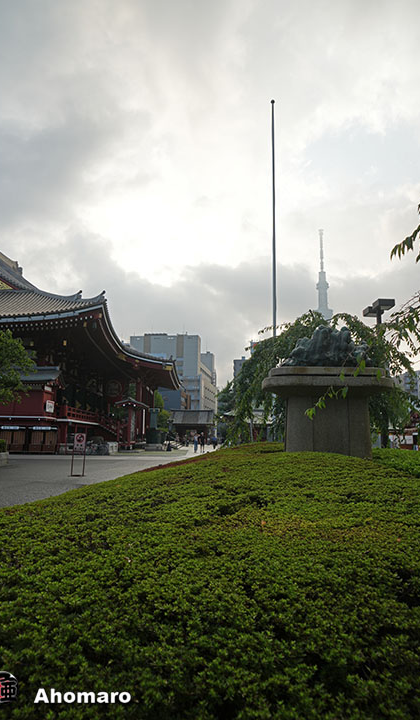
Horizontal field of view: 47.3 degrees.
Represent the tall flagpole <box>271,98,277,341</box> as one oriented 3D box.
[{"bbox_3d":[3.080,-4.232,22.972,0.150,18.281,0.150,1,-9,0],"label":"tall flagpole"}]

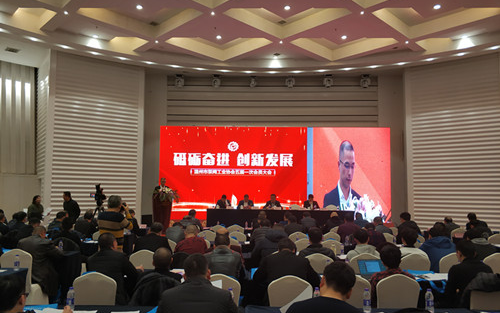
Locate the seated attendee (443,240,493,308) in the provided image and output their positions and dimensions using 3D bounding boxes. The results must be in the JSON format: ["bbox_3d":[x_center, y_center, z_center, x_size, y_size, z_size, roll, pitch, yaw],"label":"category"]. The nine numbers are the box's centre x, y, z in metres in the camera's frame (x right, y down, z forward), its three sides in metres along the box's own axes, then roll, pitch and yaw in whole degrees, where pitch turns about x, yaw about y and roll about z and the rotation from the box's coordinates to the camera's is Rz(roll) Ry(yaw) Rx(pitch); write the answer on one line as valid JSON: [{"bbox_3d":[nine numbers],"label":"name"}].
[{"bbox_3d":[2.245,1.534,4.169,0.530,1.230,0.820,3,-6,-22],"label":"seated attendee"}]

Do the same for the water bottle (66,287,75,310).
[{"bbox_3d":[-1.469,1.167,3.199,0.064,0.196,0.064,0,-6,0],"label":"water bottle"}]

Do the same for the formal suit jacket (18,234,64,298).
[{"bbox_3d":[-3.140,1.616,5.825,0.600,0.830,0.500,-2,-6,18],"label":"formal suit jacket"}]

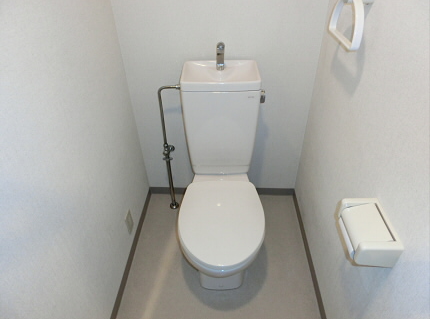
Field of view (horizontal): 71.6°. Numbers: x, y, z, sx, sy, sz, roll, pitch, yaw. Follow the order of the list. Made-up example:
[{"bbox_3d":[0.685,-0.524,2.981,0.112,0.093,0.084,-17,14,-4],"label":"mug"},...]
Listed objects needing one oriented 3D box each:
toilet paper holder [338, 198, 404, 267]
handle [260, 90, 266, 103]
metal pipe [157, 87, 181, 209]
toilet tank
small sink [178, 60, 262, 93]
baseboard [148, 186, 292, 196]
[{"bbox_3d":[0.404,0.196,0.807,0.107,0.083,0.170,0,38,3],"label":"toilet paper holder"},{"bbox_3d":[0.213,-0.282,1.329,0.028,0.047,0.035,0,38,3],"label":"handle"},{"bbox_3d":[-0.217,-0.021,1.648,0.134,0.823,0.056,0,38,3],"label":"metal pipe"},{"bbox_3d":[0.036,-0.171,1.486,0.335,0.455,0.207,0,38,3],"label":"toilet tank"},{"bbox_3d":[0.029,-0.372,1.328,0.336,0.059,0.213,0,38,3],"label":"small sink"},{"bbox_3d":[0.047,0.215,1.948,0.934,0.060,0.010,0,38,3],"label":"baseboard"}]

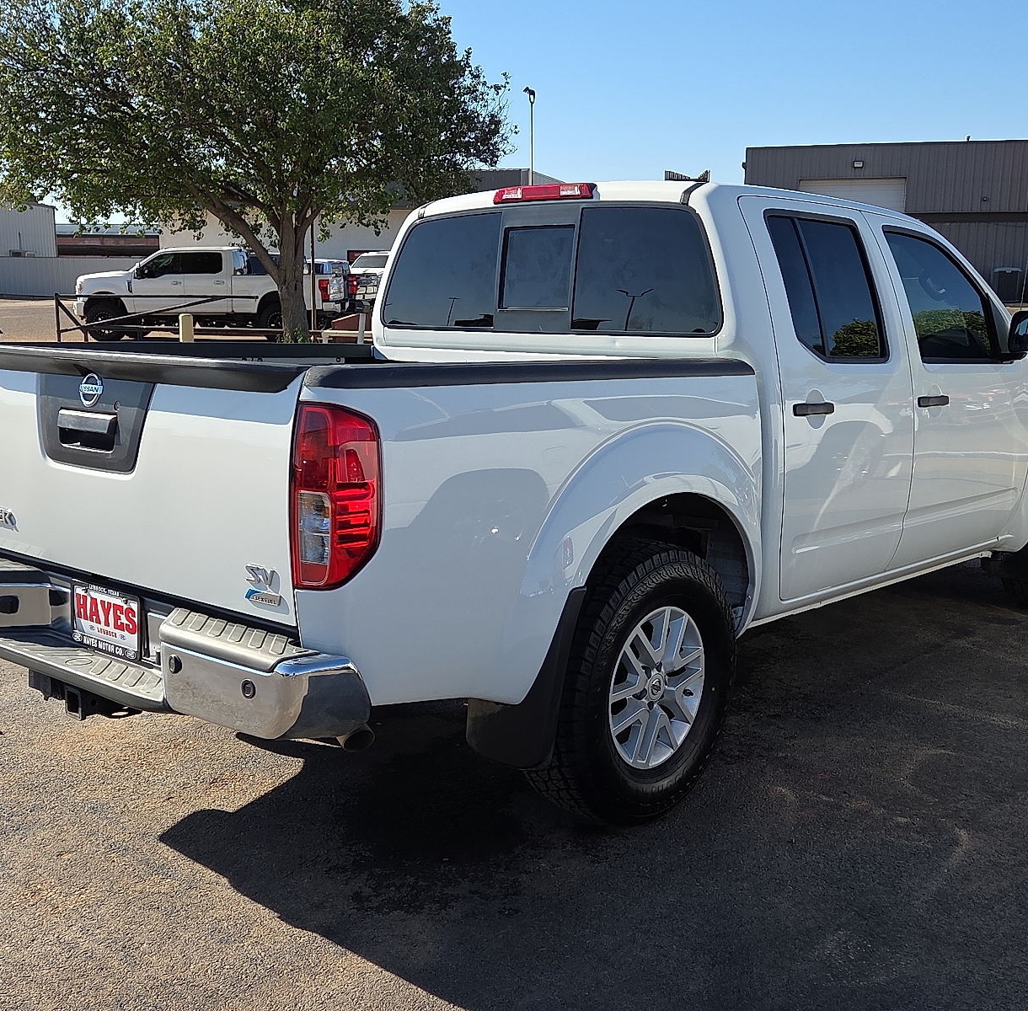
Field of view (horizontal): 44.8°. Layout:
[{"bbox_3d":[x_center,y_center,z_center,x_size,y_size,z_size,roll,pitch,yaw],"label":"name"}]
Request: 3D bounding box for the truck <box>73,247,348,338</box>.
[{"bbox_3d":[-7.313,-5.049,30.100,6.300,2.200,2.100,1,9,0],"label":"truck"}]

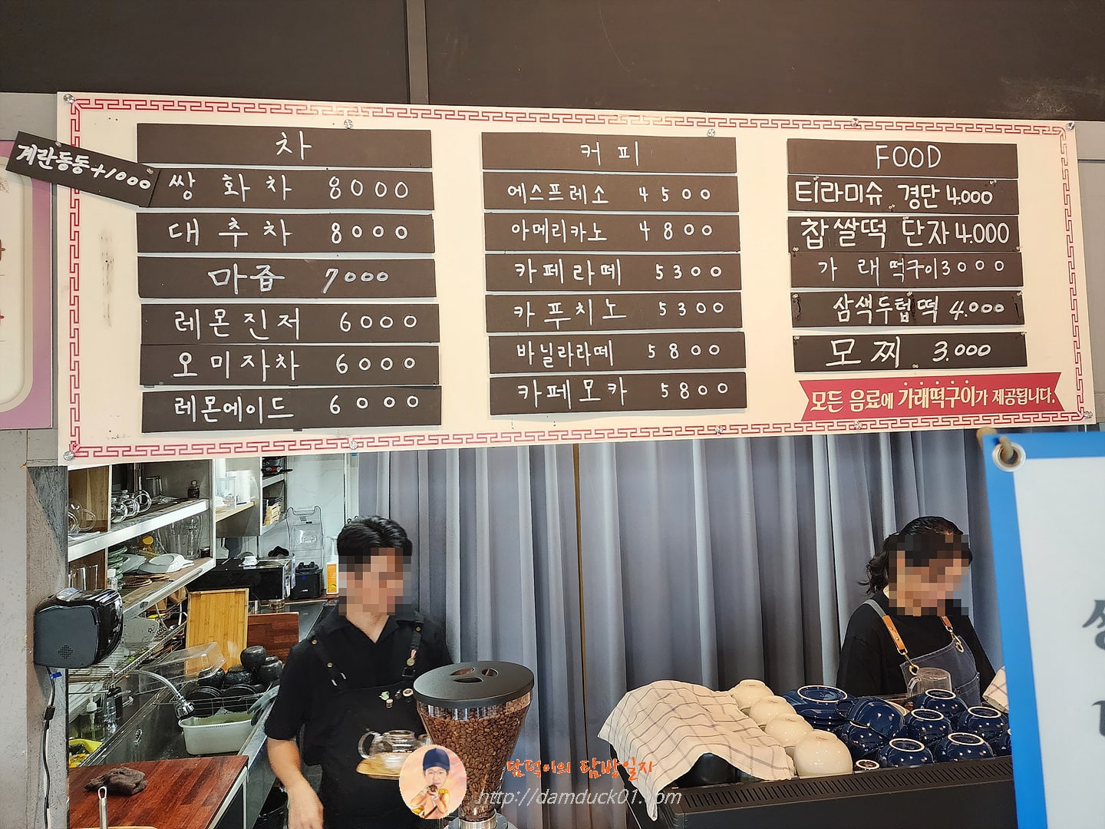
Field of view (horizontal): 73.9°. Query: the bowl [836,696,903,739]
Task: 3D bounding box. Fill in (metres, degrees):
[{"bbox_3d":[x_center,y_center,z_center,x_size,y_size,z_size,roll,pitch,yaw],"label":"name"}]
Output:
[{"bbox_3d":[0.597,0.557,1.375,0.118,0.061,0.094,23,-12,0],"label":"bowl"}]

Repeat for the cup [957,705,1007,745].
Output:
[{"bbox_3d":[0.828,0.600,1.405,0.095,0.060,0.095,0,0,0],"label":"cup"}]

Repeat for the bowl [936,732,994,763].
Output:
[{"bbox_3d":[0.727,0.600,1.290,0.095,0.060,0.095,0,0,0],"label":"bowl"}]

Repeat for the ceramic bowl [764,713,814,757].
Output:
[{"bbox_3d":[0.438,0.592,1.350,0.095,0.065,0.095,0,0,0],"label":"ceramic bowl"}]

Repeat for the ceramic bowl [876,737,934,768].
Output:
[{"bbox_3d":[0.612,0.600,1.266,0.095,0.060,0.095,0,0,0],"label":"ceramic bowl"}]

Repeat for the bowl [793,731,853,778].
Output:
[{"bbox_3d":[0.468,0.592,1.270,0.095,0.065,0.095,0,0,0],"label":"bowl"}]

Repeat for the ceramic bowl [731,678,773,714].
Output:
[{"bbox_3d":[0.417,0.592,1.528,0.095,0.065,0.095,0,0,0],"label":"ceramic bowl"}]

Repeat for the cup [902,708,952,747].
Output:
[{"bbox_3d":[0.713,0.600,1.394,0.095,0.060,0.095,0,0,0],"label":"cup"}]

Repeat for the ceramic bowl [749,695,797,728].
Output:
[{"bbox_3d":[0.434,0.592,1.441,0.095,0.065,0.095,0,0,0],"label":"ceramic bowl"}]

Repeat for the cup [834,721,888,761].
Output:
[{"bbox_3d":[0.581,0.600,1.361,0.095,0.060,0.095,0,0,0],"label":"cup"}]

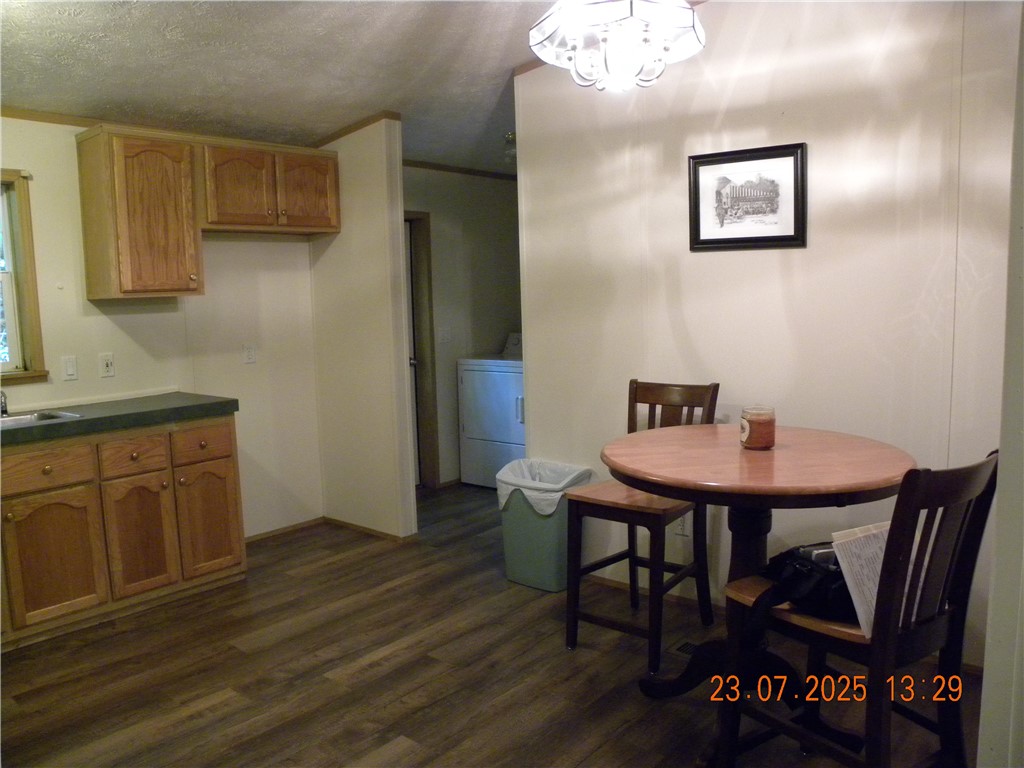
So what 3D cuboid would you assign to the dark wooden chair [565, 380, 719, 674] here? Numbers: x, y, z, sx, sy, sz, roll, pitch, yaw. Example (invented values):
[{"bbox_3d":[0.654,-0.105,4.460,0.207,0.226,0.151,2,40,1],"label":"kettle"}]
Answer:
[{"bbox_3d":[0.517,0.524,3.089,0.440,1.020,0.540,3,8,37],"label":"dark wooden chair"}]

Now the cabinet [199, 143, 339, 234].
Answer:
[{"bbox_3d":[-1.414,-1.070,4.327,0.320,0.445,0.855,4,9,42],"label":"cabinet"}]

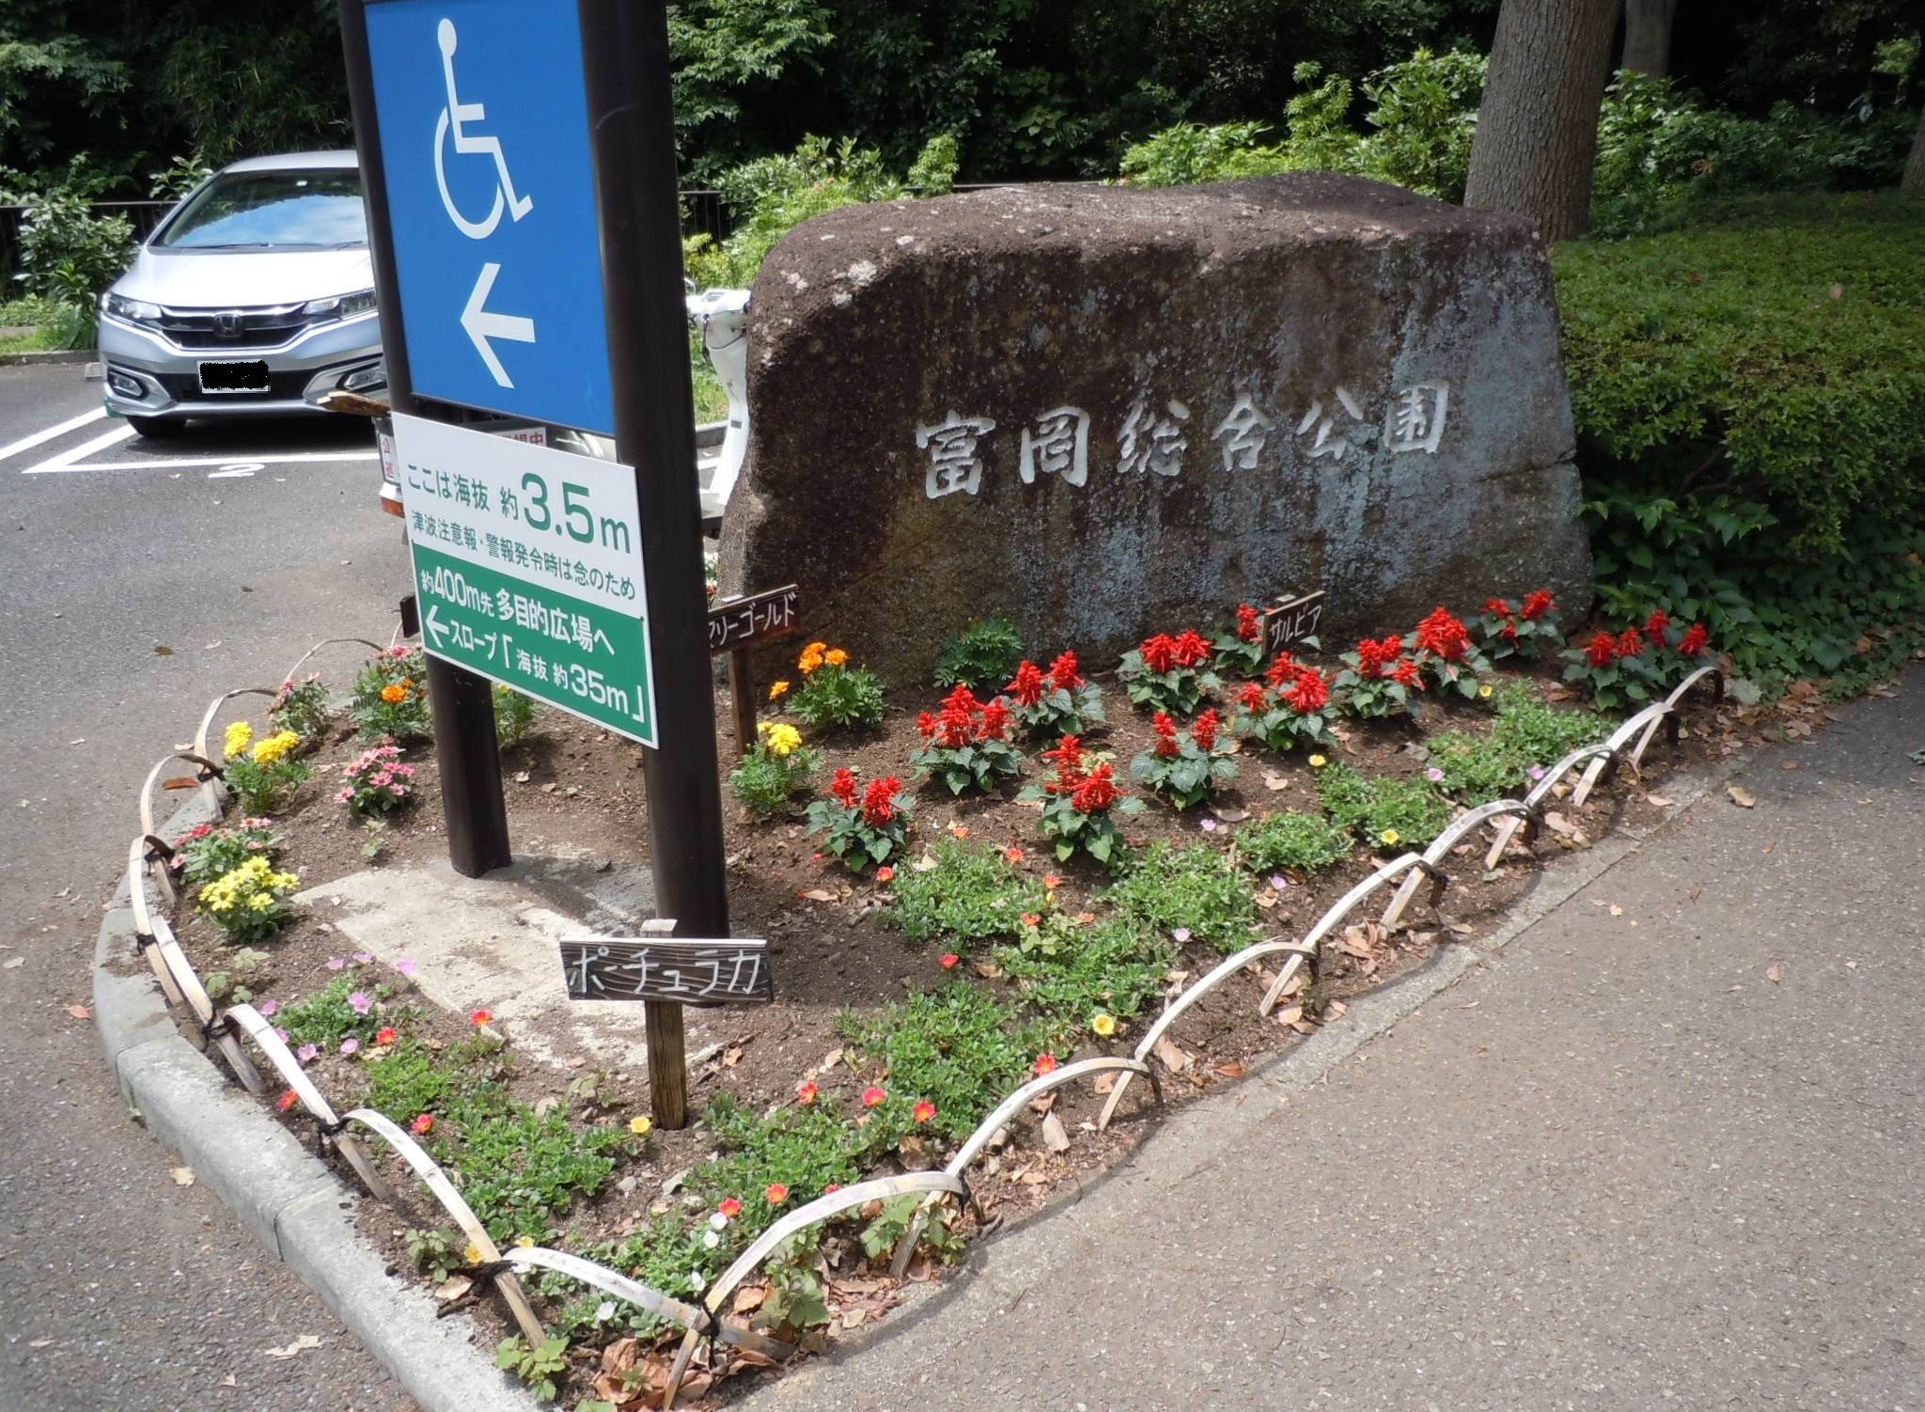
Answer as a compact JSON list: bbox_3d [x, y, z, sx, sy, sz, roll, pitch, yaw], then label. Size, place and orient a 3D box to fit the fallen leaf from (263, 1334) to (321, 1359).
[{"bbox_3d":[-0.892,0.854,2.077,0.070,0.012,0.037,-13,23,-32],"label":"fallen leaf"}]

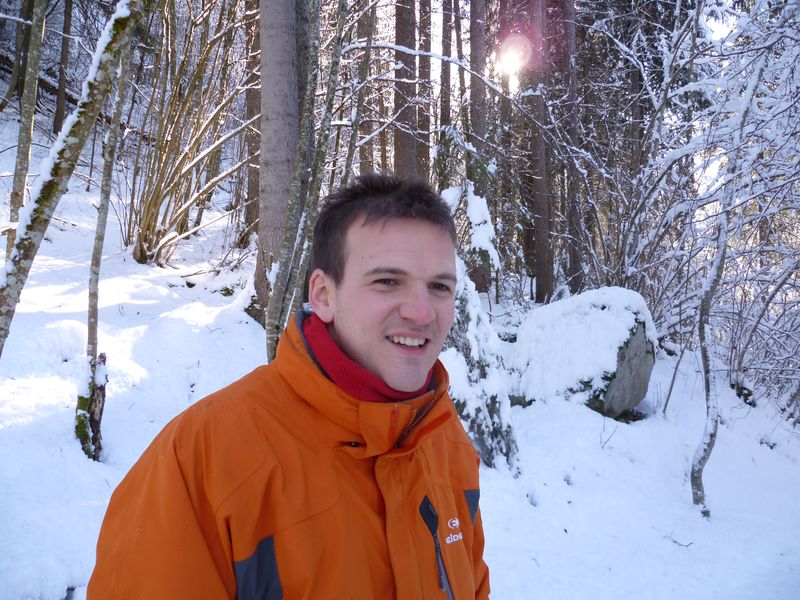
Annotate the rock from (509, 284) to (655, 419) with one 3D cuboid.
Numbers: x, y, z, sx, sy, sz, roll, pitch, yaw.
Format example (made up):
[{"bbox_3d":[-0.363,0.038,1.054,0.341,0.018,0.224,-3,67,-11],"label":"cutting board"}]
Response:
[{"bbox_3d":[2.140,0.605,7.600,1.600,1.500,1.300,-2,-3,27],"label":"rock"}]

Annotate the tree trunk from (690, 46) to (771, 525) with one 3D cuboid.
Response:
[{"bbox_3d":[2.600,-0.140,5.100,0.600,3.700,0.420,0,-3,0],"label":"tree trunk"}]

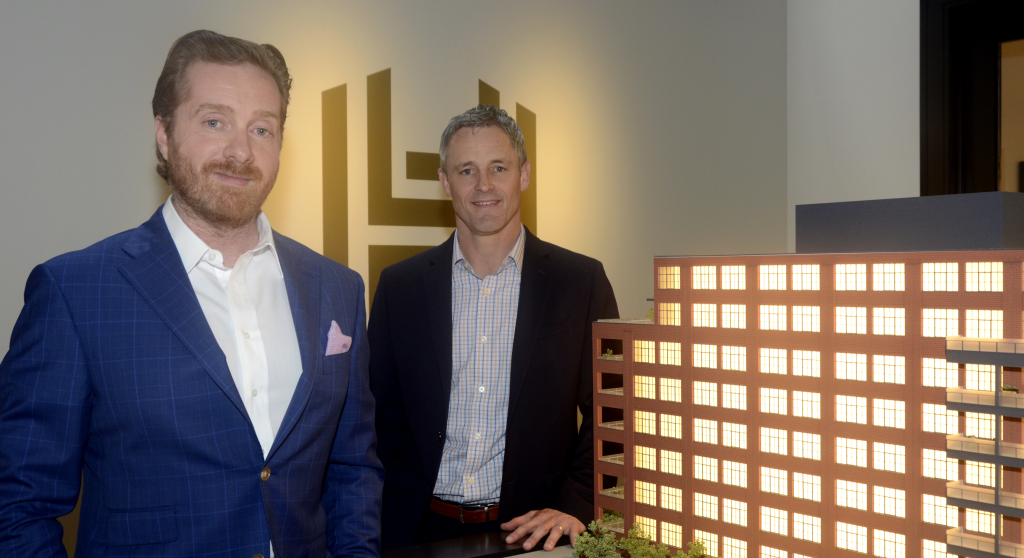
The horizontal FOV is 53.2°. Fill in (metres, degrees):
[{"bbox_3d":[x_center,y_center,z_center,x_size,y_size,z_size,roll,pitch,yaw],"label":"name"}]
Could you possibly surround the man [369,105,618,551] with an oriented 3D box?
[{"bbox_3d":[-0.025,0.573,2.012,0.530,1.840,0.400,0,1,9],"label":"man"}]

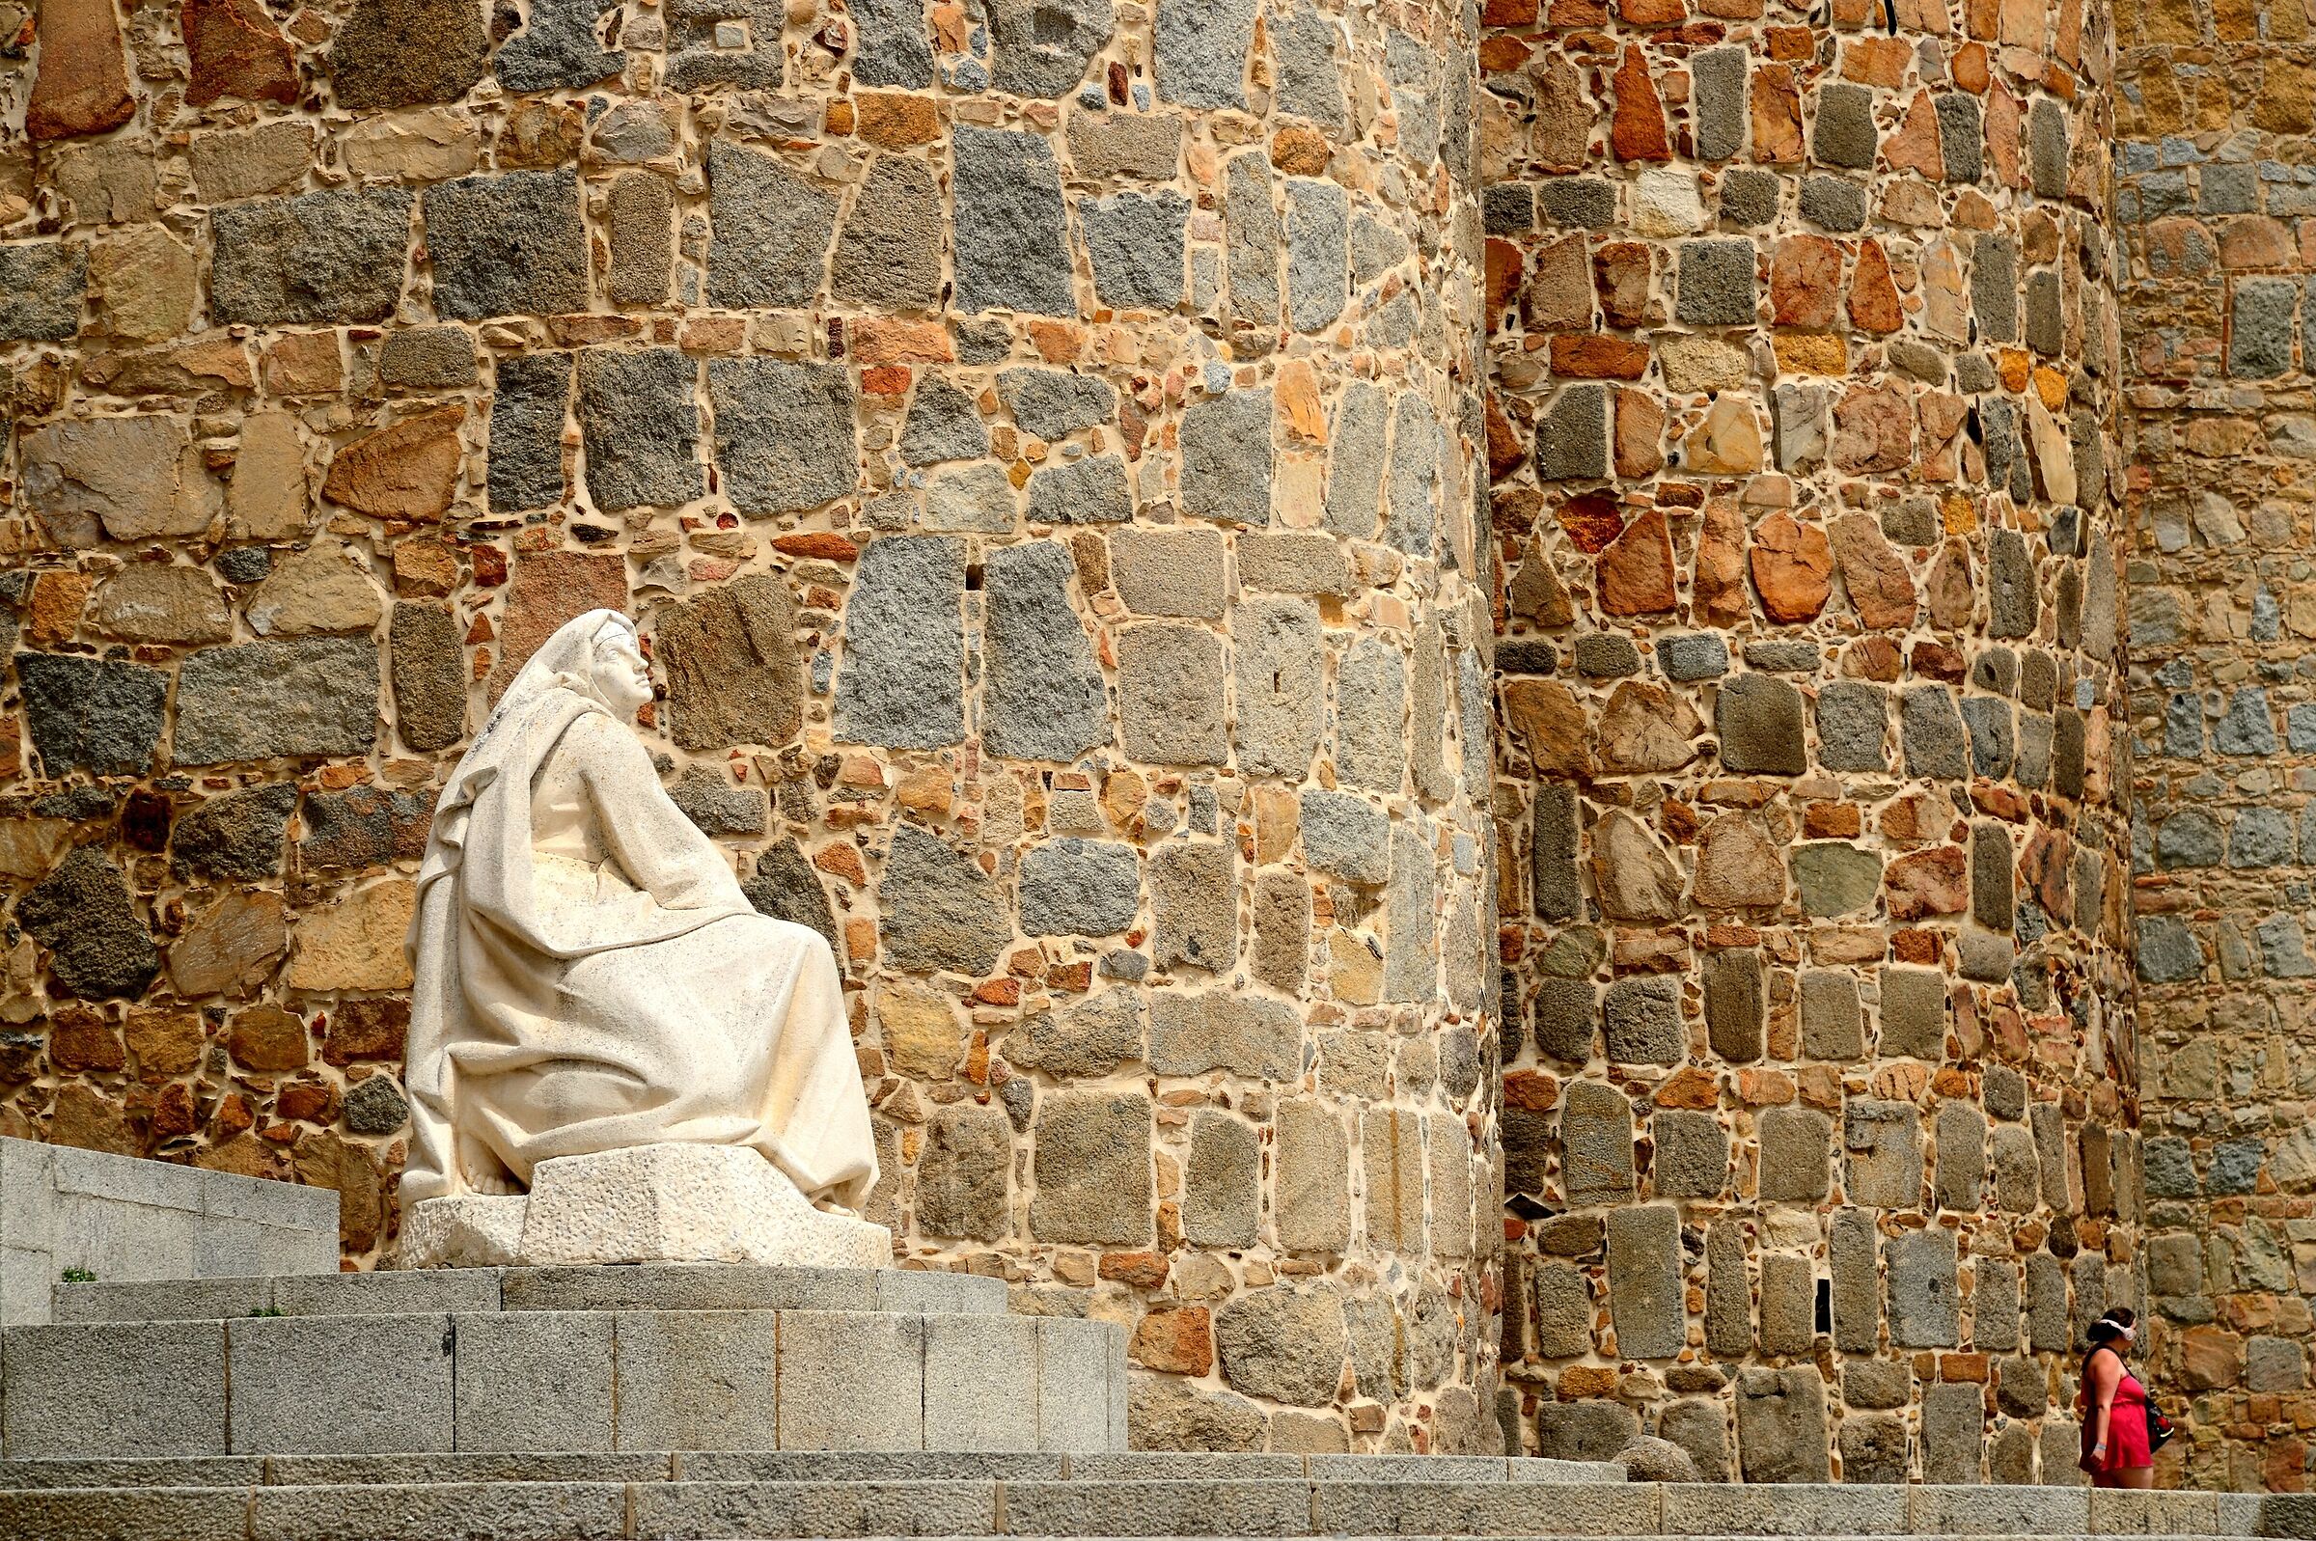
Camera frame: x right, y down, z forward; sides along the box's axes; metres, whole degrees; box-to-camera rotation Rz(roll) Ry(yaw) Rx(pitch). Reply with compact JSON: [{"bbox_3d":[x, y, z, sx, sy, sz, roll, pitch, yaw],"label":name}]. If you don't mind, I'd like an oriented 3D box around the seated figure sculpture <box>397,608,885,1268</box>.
[{"bbox_3d":[-1.887,0.512,28.000,1.600,2.200,1.150,-2,-6,14],"label":"seated figure sculpture"}]

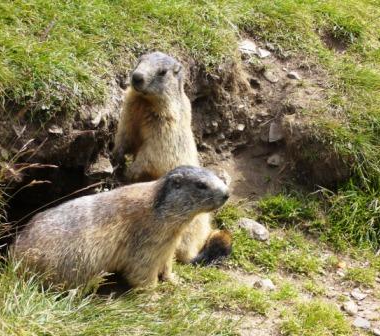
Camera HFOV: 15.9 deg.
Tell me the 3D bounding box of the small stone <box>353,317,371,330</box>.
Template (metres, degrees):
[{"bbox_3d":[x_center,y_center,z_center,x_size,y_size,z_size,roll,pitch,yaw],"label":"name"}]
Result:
[{"bbox_3d":[0.353,0.320,2.800,0.037,0.022,0.030,0,20,0],"label":"small stone"}]

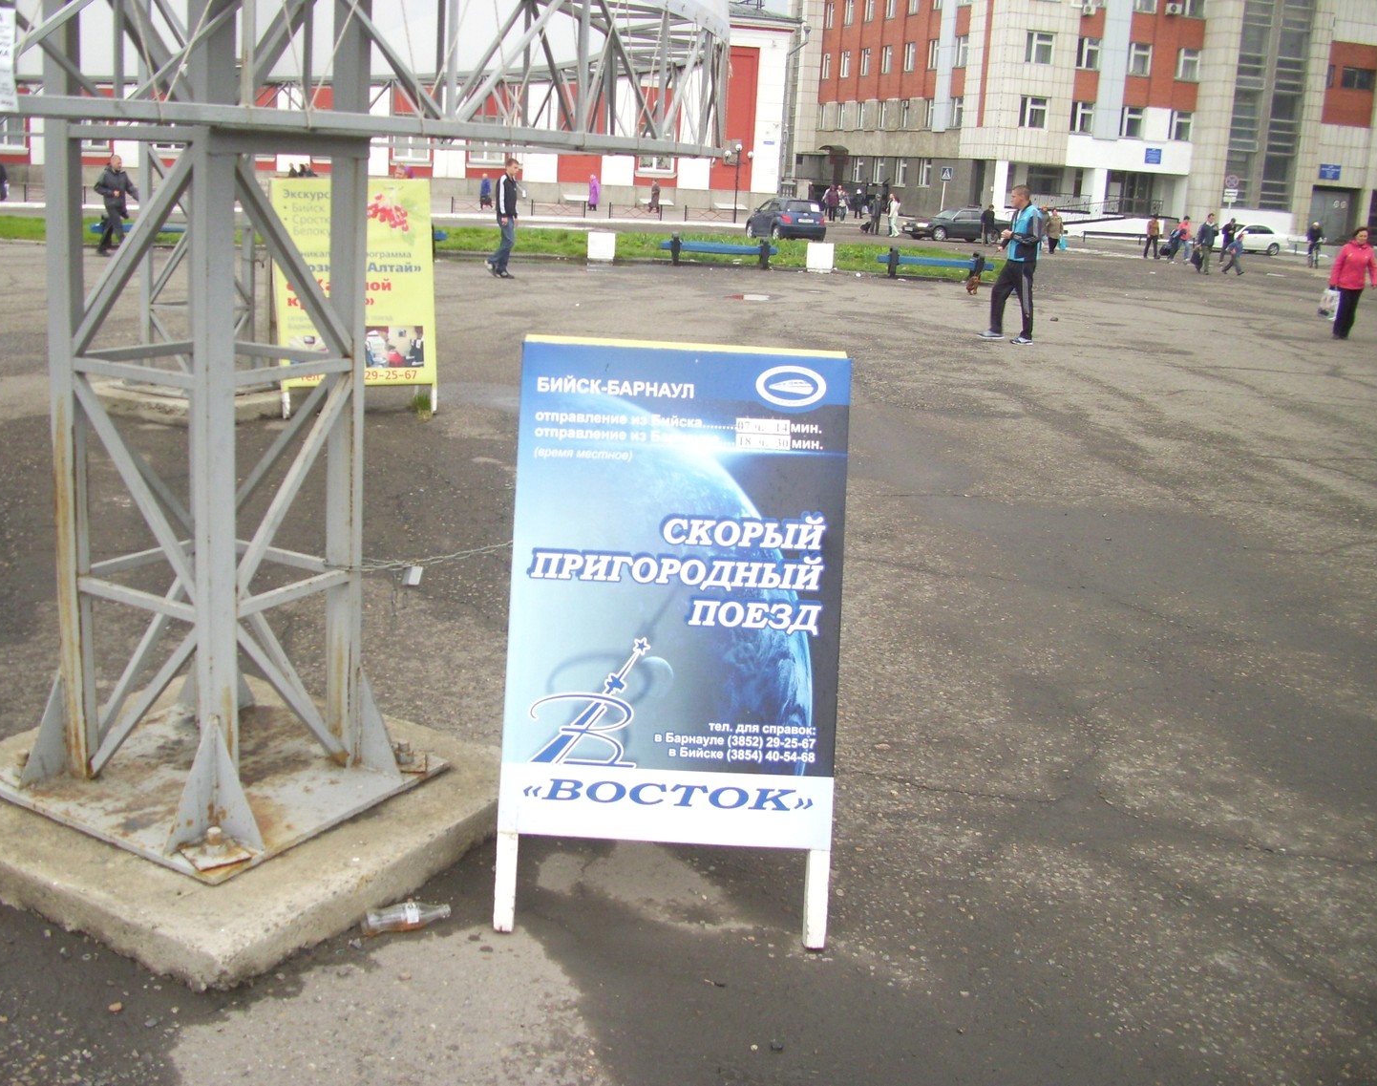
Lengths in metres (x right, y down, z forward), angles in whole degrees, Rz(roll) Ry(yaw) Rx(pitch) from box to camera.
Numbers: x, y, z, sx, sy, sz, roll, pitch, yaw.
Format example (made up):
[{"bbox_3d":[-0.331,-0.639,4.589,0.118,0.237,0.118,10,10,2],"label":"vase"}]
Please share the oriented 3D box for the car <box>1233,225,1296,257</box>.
[{"bbox_3d":[26.300,-14.336,67.000,4.450,1.420,1.700,-3,16,-25],"label":"car"}]

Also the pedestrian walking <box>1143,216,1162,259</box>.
[{"bbox_3d":[17.795,-11.726,54.500,0.580,1.690,0.480,0,15,-13],"label":"pedestrian walking"}]

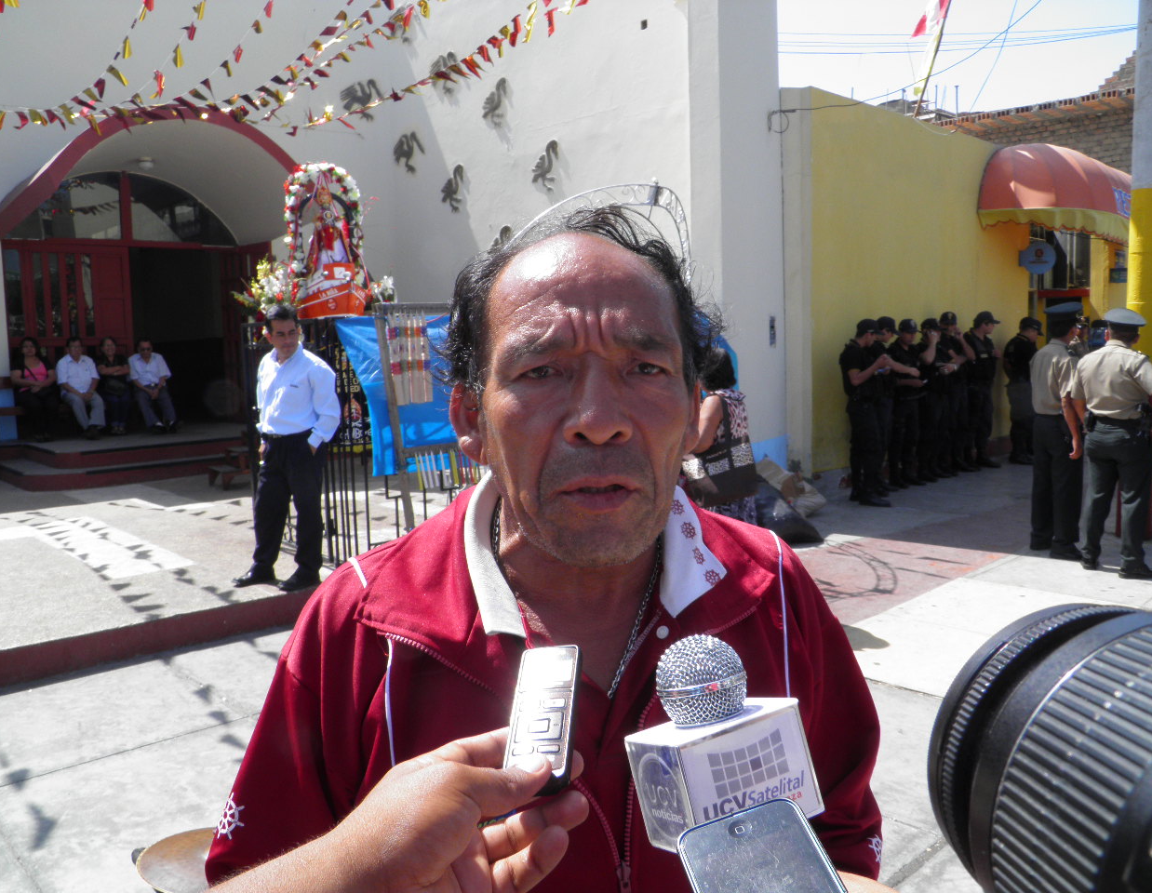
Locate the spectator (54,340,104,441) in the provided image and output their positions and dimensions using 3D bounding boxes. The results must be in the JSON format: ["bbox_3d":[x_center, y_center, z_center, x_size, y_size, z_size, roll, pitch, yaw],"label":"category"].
[{"bbox_3d":[-6.323,-0.736,12.294,0.530,1.280,0.800,-7,8,-40],"label":"spectator"}]

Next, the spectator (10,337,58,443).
[{"bbox_3d":[-6.748,-0.712,11.994,0.540,1.280,0.750,-7,8,-40],"label":"spectator"}]

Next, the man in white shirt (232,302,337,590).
[{"bbox_3d":[-1.719,0.008,5.740,0.550,1.690,0.360,2,7,30],"label":"man in white shirt"}]

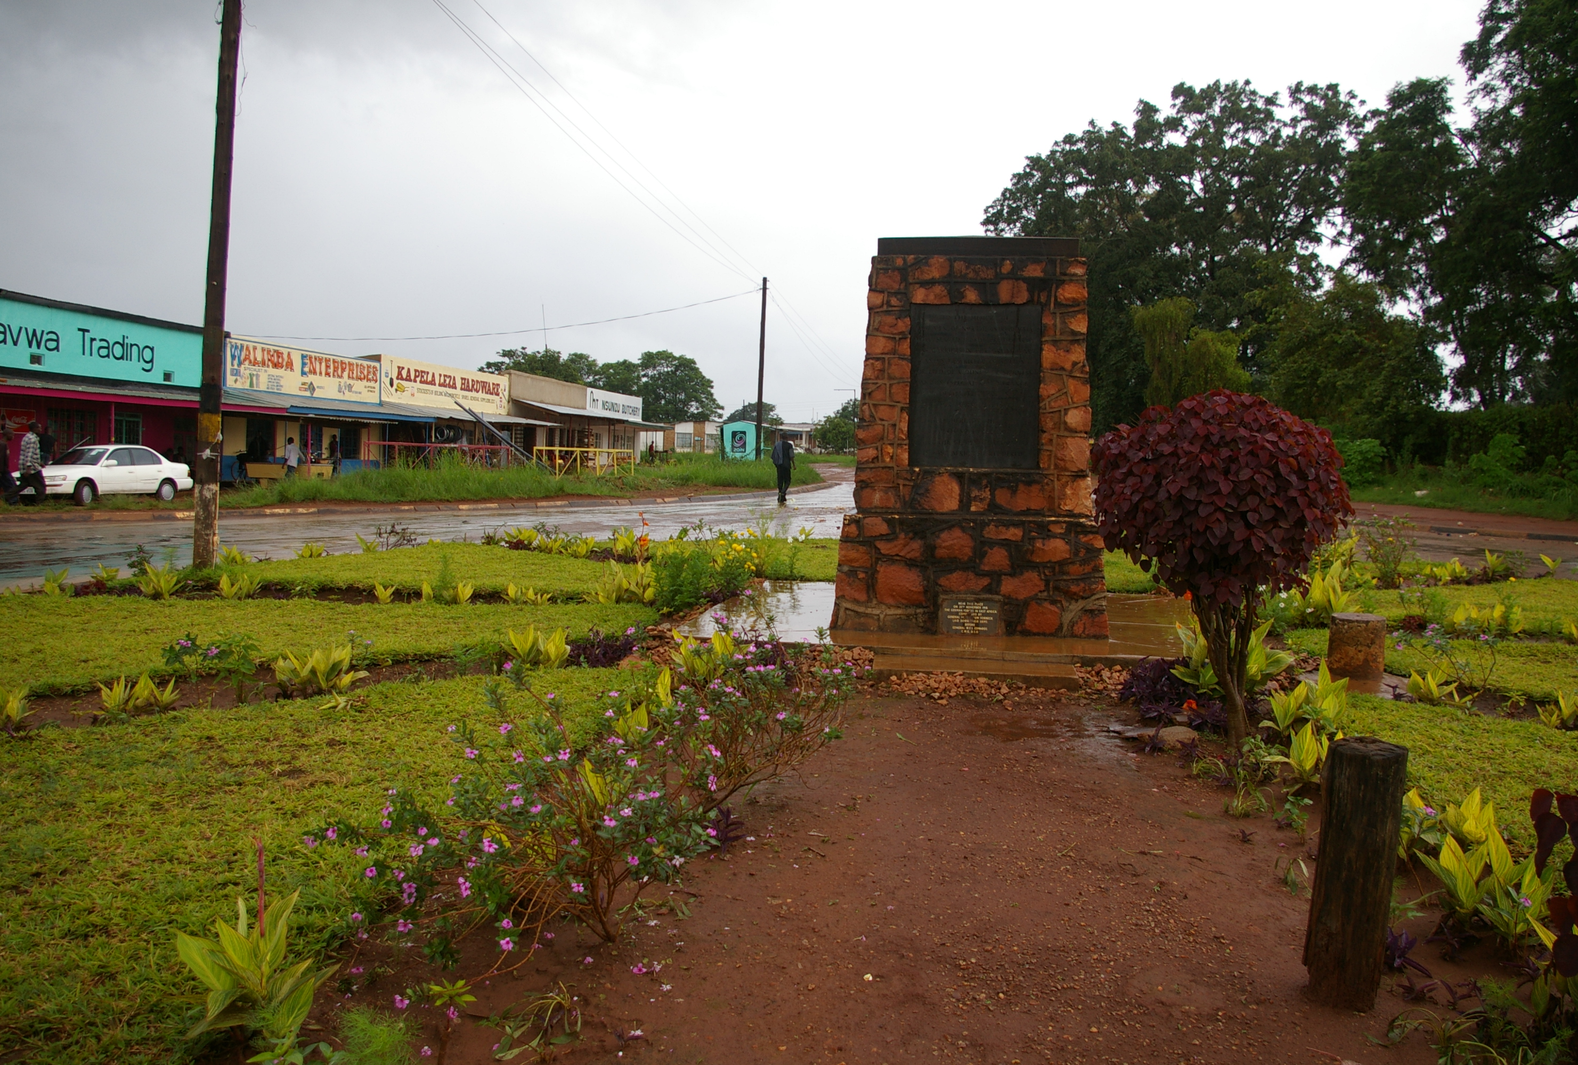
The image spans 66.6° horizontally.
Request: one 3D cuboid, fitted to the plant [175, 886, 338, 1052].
[{"bbox_3d":[-1.414,1.154,3.191,0.424,0.373,0.403,0,4,-24],"label":"plant"}]

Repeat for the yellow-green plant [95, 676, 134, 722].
[{"bbox_3d":[-3.523,0.857,6.269,0.203,0.223,0.183,-1,4,-29],"label":"yellow-green plant"}]

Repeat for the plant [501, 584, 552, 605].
[{"bbox_3d":[-2.389,0.535,10.965,0.440,0.200,0.320,0,4,-12],"label":"plant"}]

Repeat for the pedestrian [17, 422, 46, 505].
[{"bbox_3d":[-15.922,-1.453,25.200,0.650,1.720,0.500,-1,4,-35],"label":"pedestrian"}]

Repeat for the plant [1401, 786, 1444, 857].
[{"bbox_3d":[2.301,1.058,4.374,0.165,0.251,0.148,3,4,28],"label":"plant"}]

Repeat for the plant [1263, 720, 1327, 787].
[{"bbox_3d":[2.540,1.097,6.010,0.323,0.280,0.307,3,4,23],"label":"plant"}]

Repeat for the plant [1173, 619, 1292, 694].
[{"bbox_3d":[2.755,0.760,7.464,0.741,0.444,0.593,2,4,20],"label":"plant"}]

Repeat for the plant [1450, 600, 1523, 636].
[{"bbox_3d":[5.860,0.711,10.091,0.621,0.284,0.435,3,4,30],"label":"plant"}]

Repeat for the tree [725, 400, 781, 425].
[{"bbox_3d":[-4.384,-11.897,139.519,6.837,7.010,6.495,2,4,-2],"label":"tree"}]

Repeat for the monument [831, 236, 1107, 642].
[{"bbox_3d":[1.648,-0.840,10.535,2.200,3.220,1.800,2,4,8],"label":"monument"}]

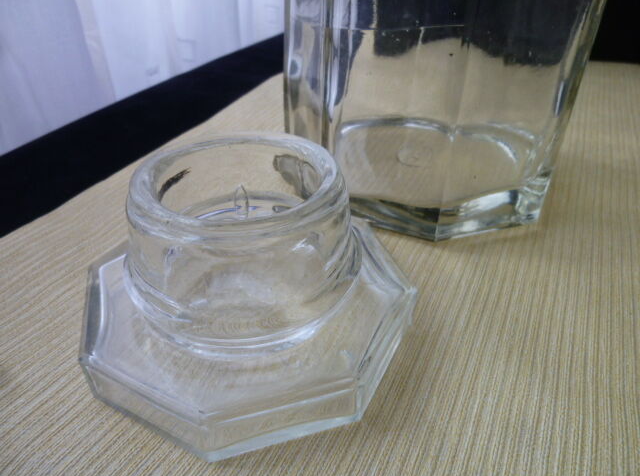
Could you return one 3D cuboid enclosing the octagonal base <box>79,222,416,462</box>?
[{"bbox_3d":[-0.026,0.022,0.174,0.110,0.018,0.110,18,39,20],"label":"octagonal base"}]

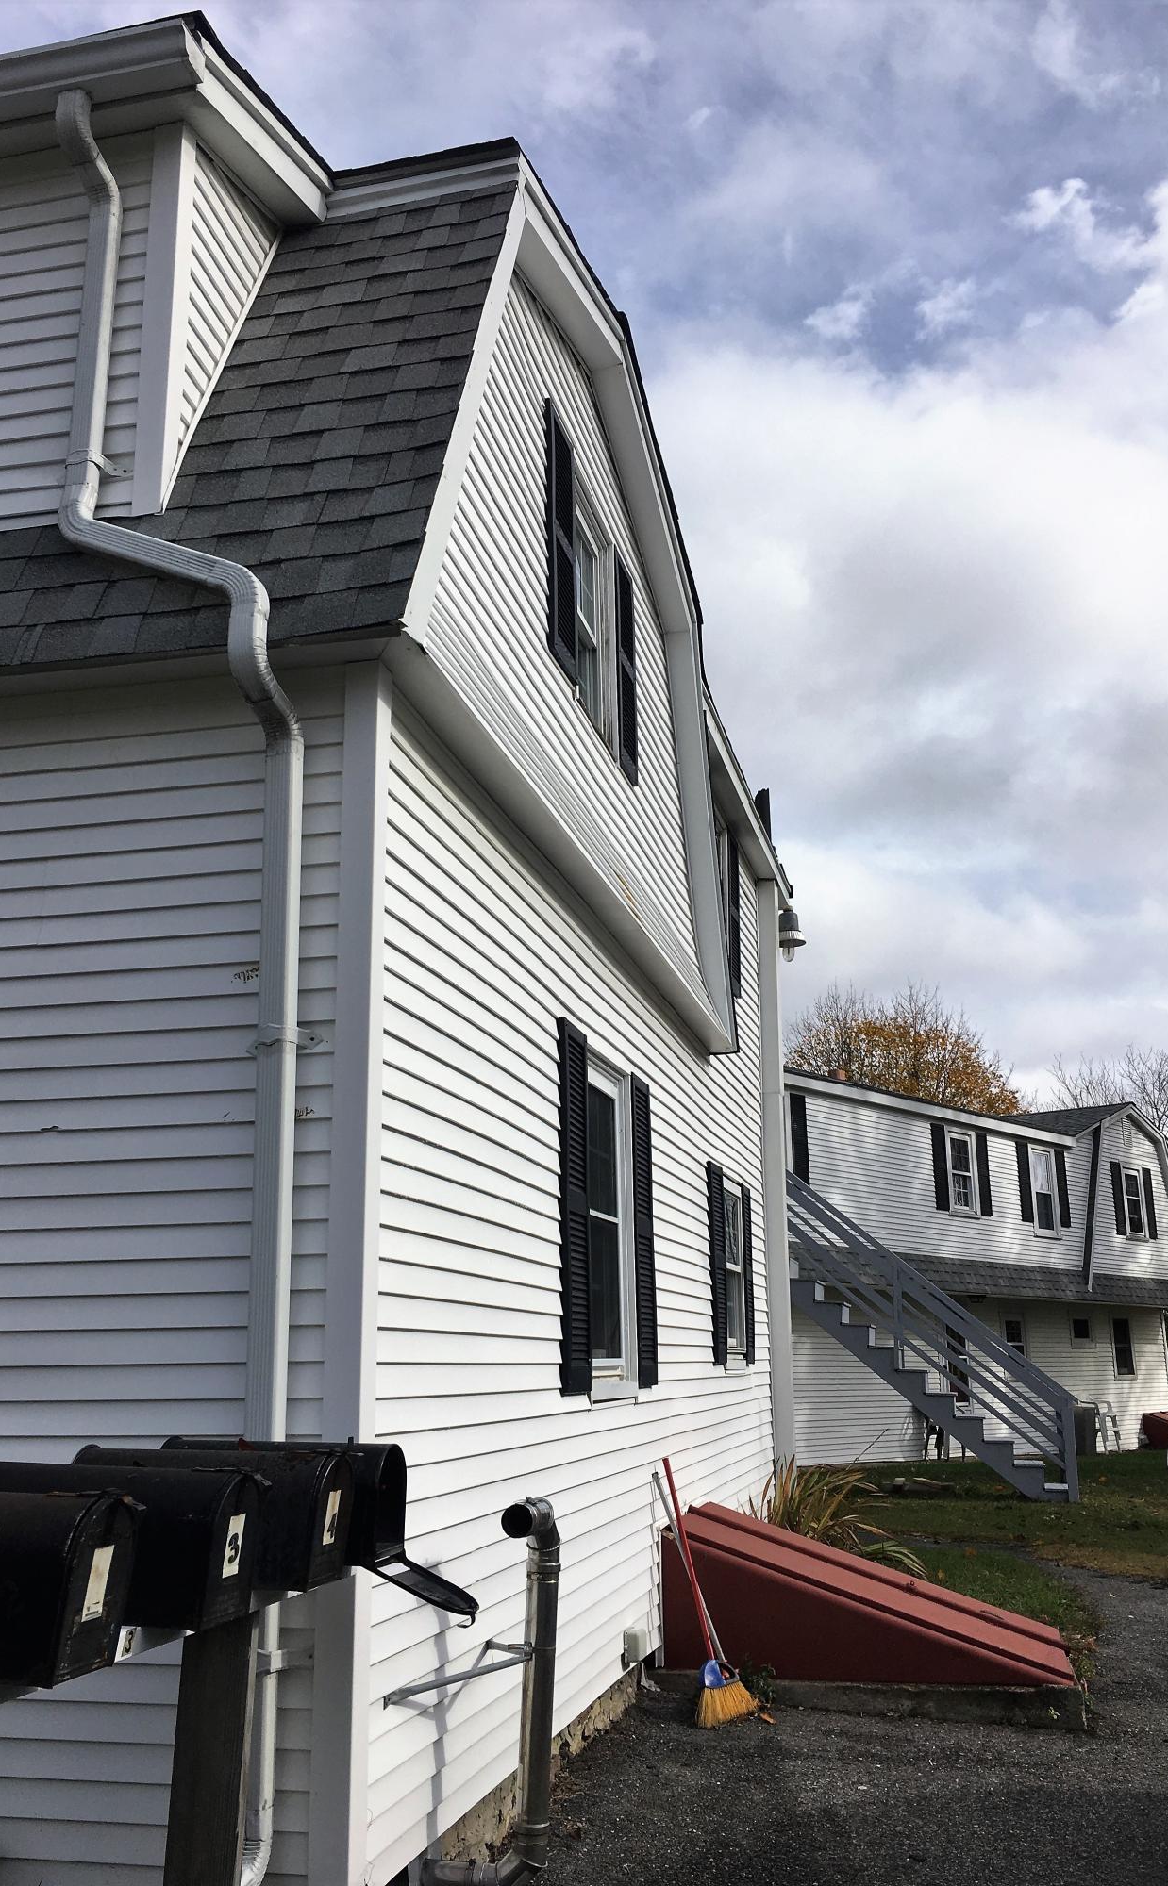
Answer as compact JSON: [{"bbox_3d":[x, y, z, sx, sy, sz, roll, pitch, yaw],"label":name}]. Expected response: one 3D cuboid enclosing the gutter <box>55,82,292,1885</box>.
[{"bbox_3d":[-1.377,-0.203,4.910,0.980,6.000,0.440,-4,-15,12],"label":"gutter"}]

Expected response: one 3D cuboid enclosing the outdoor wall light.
[{"bbox_3d":[1.935,-0.068,14.928,0.360,0.530,0.330,-4,-15,12],"label":"outdoor wall light"}]

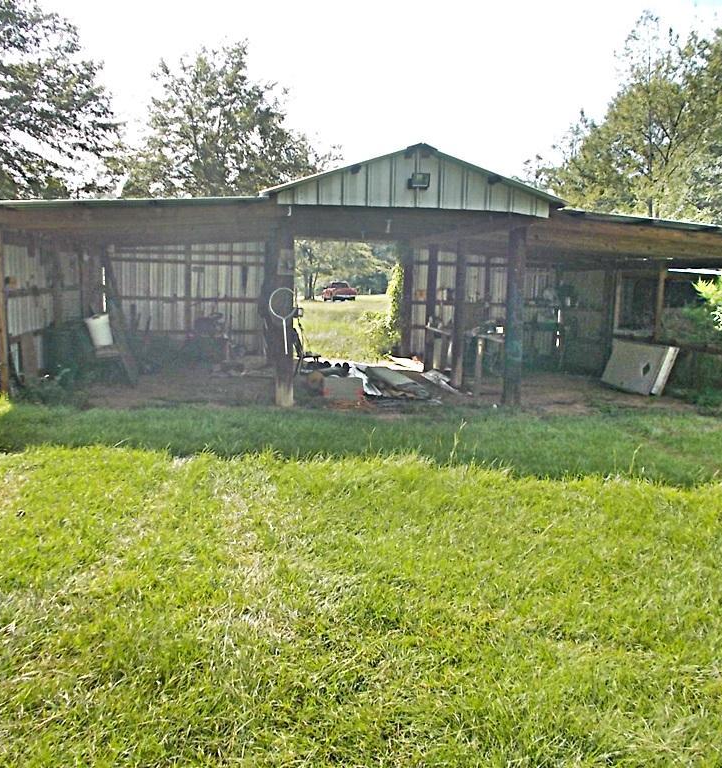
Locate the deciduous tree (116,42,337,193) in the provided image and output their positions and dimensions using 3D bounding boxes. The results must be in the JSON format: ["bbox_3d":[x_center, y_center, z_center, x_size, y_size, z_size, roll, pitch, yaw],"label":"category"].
[{"bbox_3d":[-4.566,-6.818,26.376,8.600,9.750,8.400,2,7,0],"label":"deciduous tree"}]

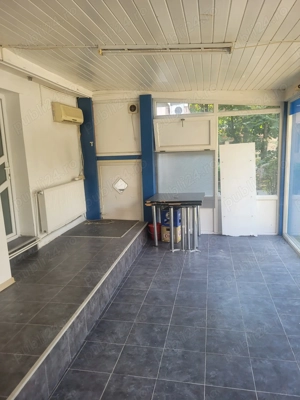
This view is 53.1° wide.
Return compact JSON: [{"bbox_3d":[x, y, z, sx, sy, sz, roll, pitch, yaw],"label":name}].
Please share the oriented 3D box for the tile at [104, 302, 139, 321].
[{"bbox_3d":[-0.281,1.131,3.028,0.335,0.015,0.329,0,10,12],"label":"tile"}]

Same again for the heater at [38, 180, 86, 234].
[{"bbox_3d":[-1.336,0.050,4.718,0.100,0.593,1.293,0,10,12],"label":"heater"}]

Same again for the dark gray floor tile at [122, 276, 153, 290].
[{"bbox_3d":[-0.142,1.018,3.668,0.330,0.015,0.330,0,10,12],"label":"dark gray floor tile"}]

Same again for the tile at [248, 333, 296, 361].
[{"bbox_3d":[0.963,1.185,2.441,0.330,0.010,0.330,0,10,12],"label":"tile"}]

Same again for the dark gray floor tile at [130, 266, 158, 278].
[{"bbox_3d":[-0.086,0.953,3.978,0.335,0.015,0.329,0,10,12],"label":"dark gray floor tile"}]

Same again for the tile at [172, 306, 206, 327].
[{"bbox_3d":[0.377,1.128,2.897,0.330,0.010,0.330,0,10,12],"label":"tile"}]

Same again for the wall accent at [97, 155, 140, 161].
[{"bbox_3d":[-0.567,-0.765,5.477,0.870,0.070,0.050,0,10,12],"label":"wall accent"}]

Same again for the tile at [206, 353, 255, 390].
[{"bbox_3d":[0.571,1.244,2.187,0.330,0.010,0.330,0,10,12],"label":"tile"}]

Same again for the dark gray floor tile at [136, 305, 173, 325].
[{"bbox_3d":[0.052,1.131,2.958,0.330,0.015,0.330,0,10,12],"label":"dark gray floor tile"}]

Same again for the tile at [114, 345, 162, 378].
[{"bbox_3d":[-0.080,1.245,2.316,0.330,0.015,0.330,0,10,12],"label":"tile"}]

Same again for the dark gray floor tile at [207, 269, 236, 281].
[{"bbox_3d":[0.901,0.954,3.793,0.330,0.010,0.330,0,10,12],"label":"dark gray floor tile"}]

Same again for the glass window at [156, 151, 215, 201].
[{"bbox_3d":[0.643,-0.460,5.456,1.022,0.861,0.050,0,10,12],"label":"glass window"}]

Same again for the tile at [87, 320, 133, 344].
[{"bbox_3d":[-0.342,1.187,2.710,0.330,0.010,0.330,0,10,12],"label":"tile"}]

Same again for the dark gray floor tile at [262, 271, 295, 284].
[{"bbox_3d":[1.555,0.954,3.642,0.335,0.015,0.329,0,10,12],"label":"dark gray floor tile"}]

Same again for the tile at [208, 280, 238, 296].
[{"bbox_3d":[0.837,1.016,3.466,0.330,0.015,0.330,0,10,12],"label":"tile"}]

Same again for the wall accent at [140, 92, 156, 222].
[{"bbox_3d":[-0.017,-0.708,5.442,0.206,2.251,0.200,0,10,12],"label":"wall accent"}]

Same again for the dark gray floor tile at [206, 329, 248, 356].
[{"bbox_3d":[0.638,1.187,2.502,0.330,0.015,0.330,0,10,12],"label":"dark gray floor tile"}]

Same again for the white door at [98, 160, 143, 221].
[{"bbox_3d":[-0.543,-0.167,5.688,0.853,1.122,0.060,0,10,12],"label":"white door"}]

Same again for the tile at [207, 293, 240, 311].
[{"bbox_3d":[0.769,1.072,3.143,0.335,0.015,0.329,0,10,12],"label":"tile"}]

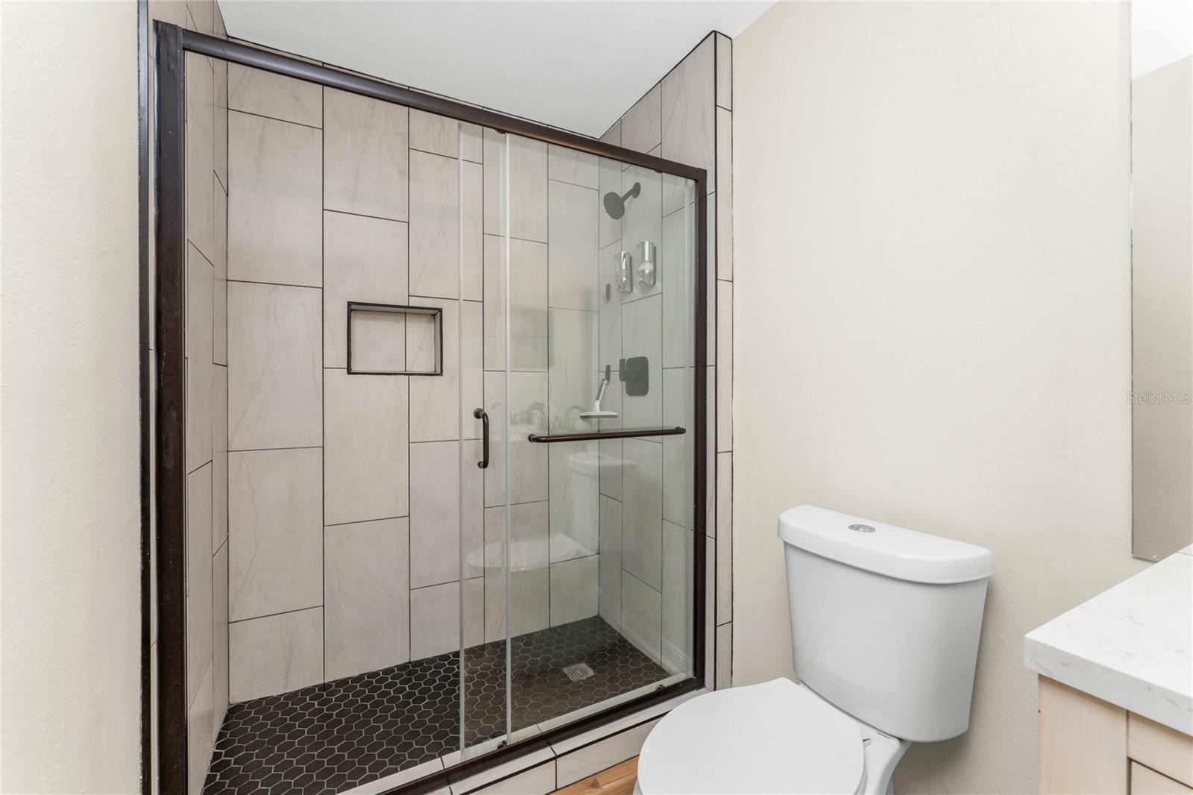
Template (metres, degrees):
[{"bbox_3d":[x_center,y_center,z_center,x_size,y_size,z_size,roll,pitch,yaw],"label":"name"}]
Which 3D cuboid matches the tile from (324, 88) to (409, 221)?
[{"bbox_3d":[-0.924,-1.011,1.871,0.304,0.565,0.012,0,0,-27],"label":"tile"}]

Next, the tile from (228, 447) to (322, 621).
[{"bbox_3d":[-1.185,0.499,1.729,0.290,0.610,0.012,0,0,-27],"label":"tile"}]

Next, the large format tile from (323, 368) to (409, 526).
[{"bbox_3d":[-0.919,0.192,1.867,0.304,0.610,0.012,0,0,-27],"label":"large format tile"}]

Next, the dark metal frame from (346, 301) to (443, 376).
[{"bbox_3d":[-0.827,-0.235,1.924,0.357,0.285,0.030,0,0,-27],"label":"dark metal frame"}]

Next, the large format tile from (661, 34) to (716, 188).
[{"bbox_3d":[0.346,-1.000,1.754,0.012,0.557,0.304,0,0,-29],"label":"large format tile"}]

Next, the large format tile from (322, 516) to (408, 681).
[{"bbox_3d":[-0.917,0.800,1.866,0.304,0.601,0.012,0,0,-27],"label":"large format tile"}]

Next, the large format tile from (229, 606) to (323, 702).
[{"bbox_3d":[-1.184,0.951,1.728,0.290,0.288,0.012,0,0,-27],"label":"large format tile"}]

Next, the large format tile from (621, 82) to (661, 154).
[{"bbox_3d":[0.196,-1.164,2.022,0.012,0.243,0.302,0,0,-29],"label":"large format tile"}]

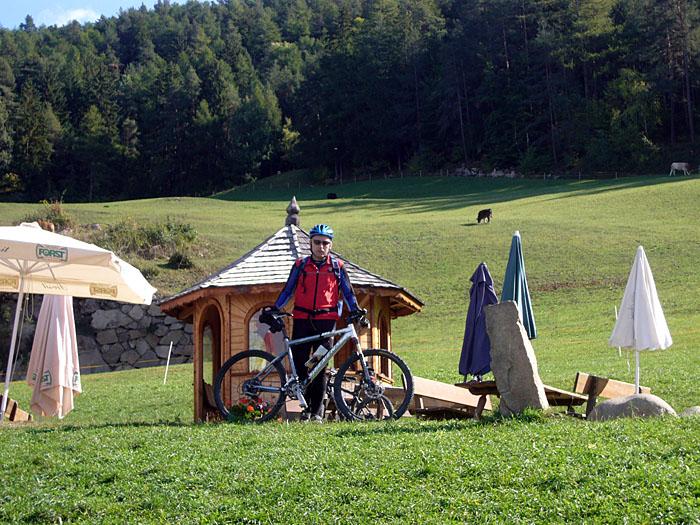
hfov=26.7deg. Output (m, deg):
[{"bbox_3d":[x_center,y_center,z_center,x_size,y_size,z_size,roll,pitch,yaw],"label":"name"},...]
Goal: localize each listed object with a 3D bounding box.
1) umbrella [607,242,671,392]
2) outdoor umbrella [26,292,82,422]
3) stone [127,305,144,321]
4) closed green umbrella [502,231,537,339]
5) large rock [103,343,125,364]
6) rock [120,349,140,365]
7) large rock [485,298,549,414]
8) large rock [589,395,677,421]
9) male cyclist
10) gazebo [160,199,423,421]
[{"bbox_3d":[3.162,0.891,16.100,0.680,2.180,0.680,3,-11,1],"label":"umbrella"},{"bbox_3d":[-3.716,1.127,18.253,0.660,2.680,0.660,4,-11,1],"label":"outdoor umbrella"},{"bbox_3d":[-4.374,1.025,30.100,0.350,0.310,0.320,-1,-11,0],"label":"stone"},{"bbox_3d":[1.903,0.855,16.671,0.470,2.490,0.470,1,-11,0],"label":"closed green umbrella"},{"bbox_3d":[-4.817,1.856,30.100,0.440,0.430,0.360,-1,-11,0],"label":"large rock"},{"bbox_3d":[-4.476,1.917,30.100,0.410,0.300,0.340,-1,-11,0],"label":"rock"},{"bbox_3d":[1.584,0.958,14.000,0.600,1.170,0.380,-1,-11,0],"label":"large rock"},{"bbox_3d":[2.708,1.448,14.150,0.830,0.350,0.550,-1,-11,0],"label":"large rock"},{"bbox_3d":[-0.287,0.521,13.050,0.830,1.800,0.480,-1,-11,0],"label":"male cyclist"},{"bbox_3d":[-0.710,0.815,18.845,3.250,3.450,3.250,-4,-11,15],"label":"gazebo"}]

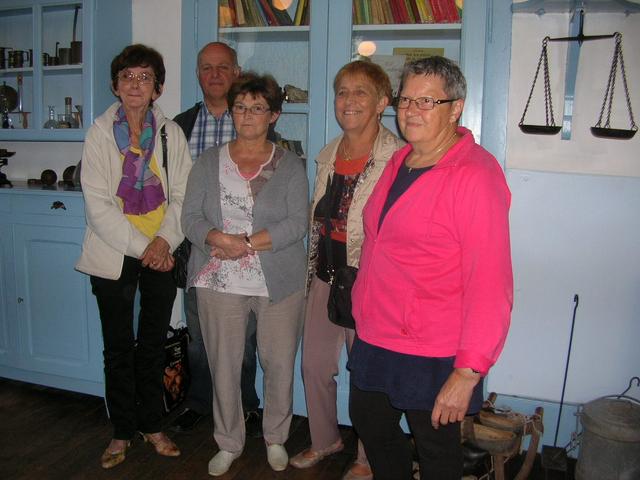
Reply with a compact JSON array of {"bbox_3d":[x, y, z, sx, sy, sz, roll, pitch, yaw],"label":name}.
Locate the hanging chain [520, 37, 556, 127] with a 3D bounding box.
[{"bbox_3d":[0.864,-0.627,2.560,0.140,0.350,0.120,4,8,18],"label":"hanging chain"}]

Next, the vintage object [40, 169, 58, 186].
[{"bbox_3d":[-1.505,-0.348,3.600,0.095,0.098,0.060,5,9,21],"label":"vintage object"}]

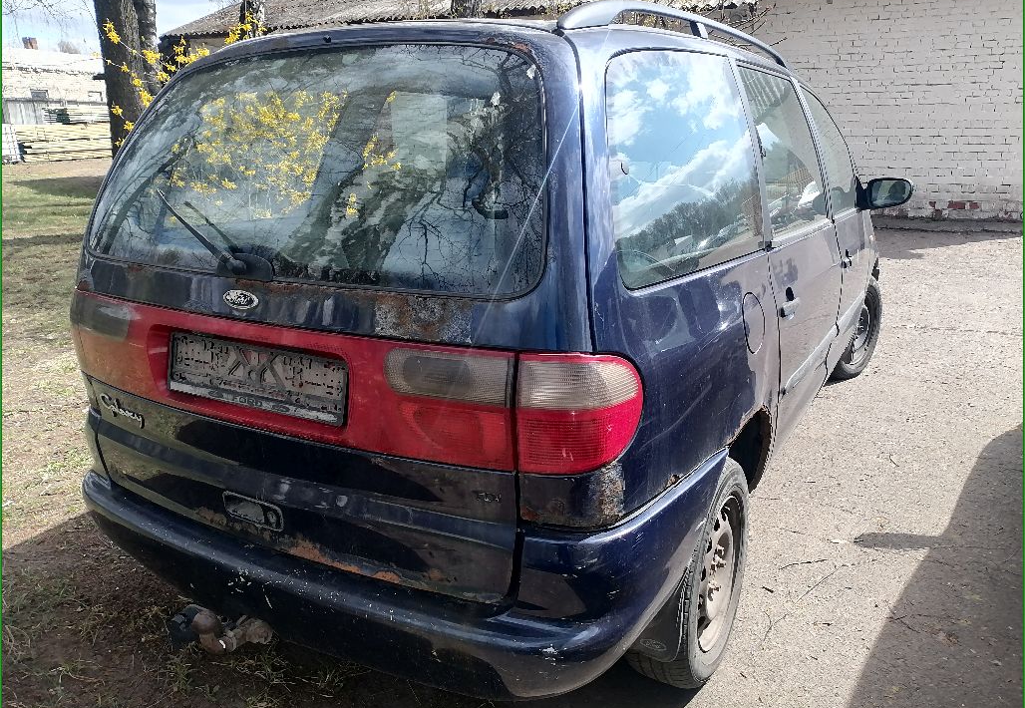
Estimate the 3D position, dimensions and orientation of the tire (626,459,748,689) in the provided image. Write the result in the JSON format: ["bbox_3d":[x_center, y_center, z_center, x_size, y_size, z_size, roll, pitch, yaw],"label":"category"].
[{"bbox_3d":[0.474,0.562,2.082,0.200,0.615,0.615,8,19,28],"label":"tire"}]

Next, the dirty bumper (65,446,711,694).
[{"bbox_3d":[-0.438,0.382,1.964,1.760,0.390,0.670,8,19,28],"label":"dirty bumper"}]

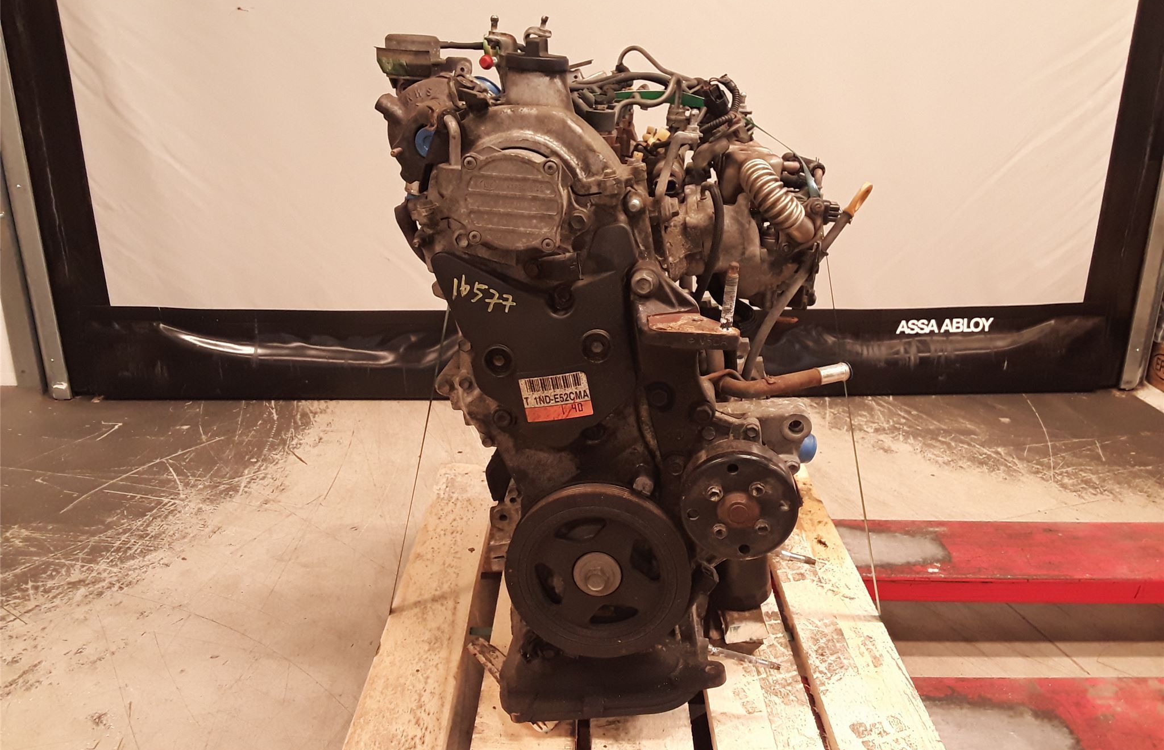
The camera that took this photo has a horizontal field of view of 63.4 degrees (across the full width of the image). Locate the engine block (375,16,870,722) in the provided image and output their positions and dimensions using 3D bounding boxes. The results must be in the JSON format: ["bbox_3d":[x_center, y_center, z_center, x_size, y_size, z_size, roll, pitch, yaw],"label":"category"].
[{"bbox_3d":[0.048,-0.042,1.052,0.490,0.660,0.490,0,20,0],"label":"engine block"}]

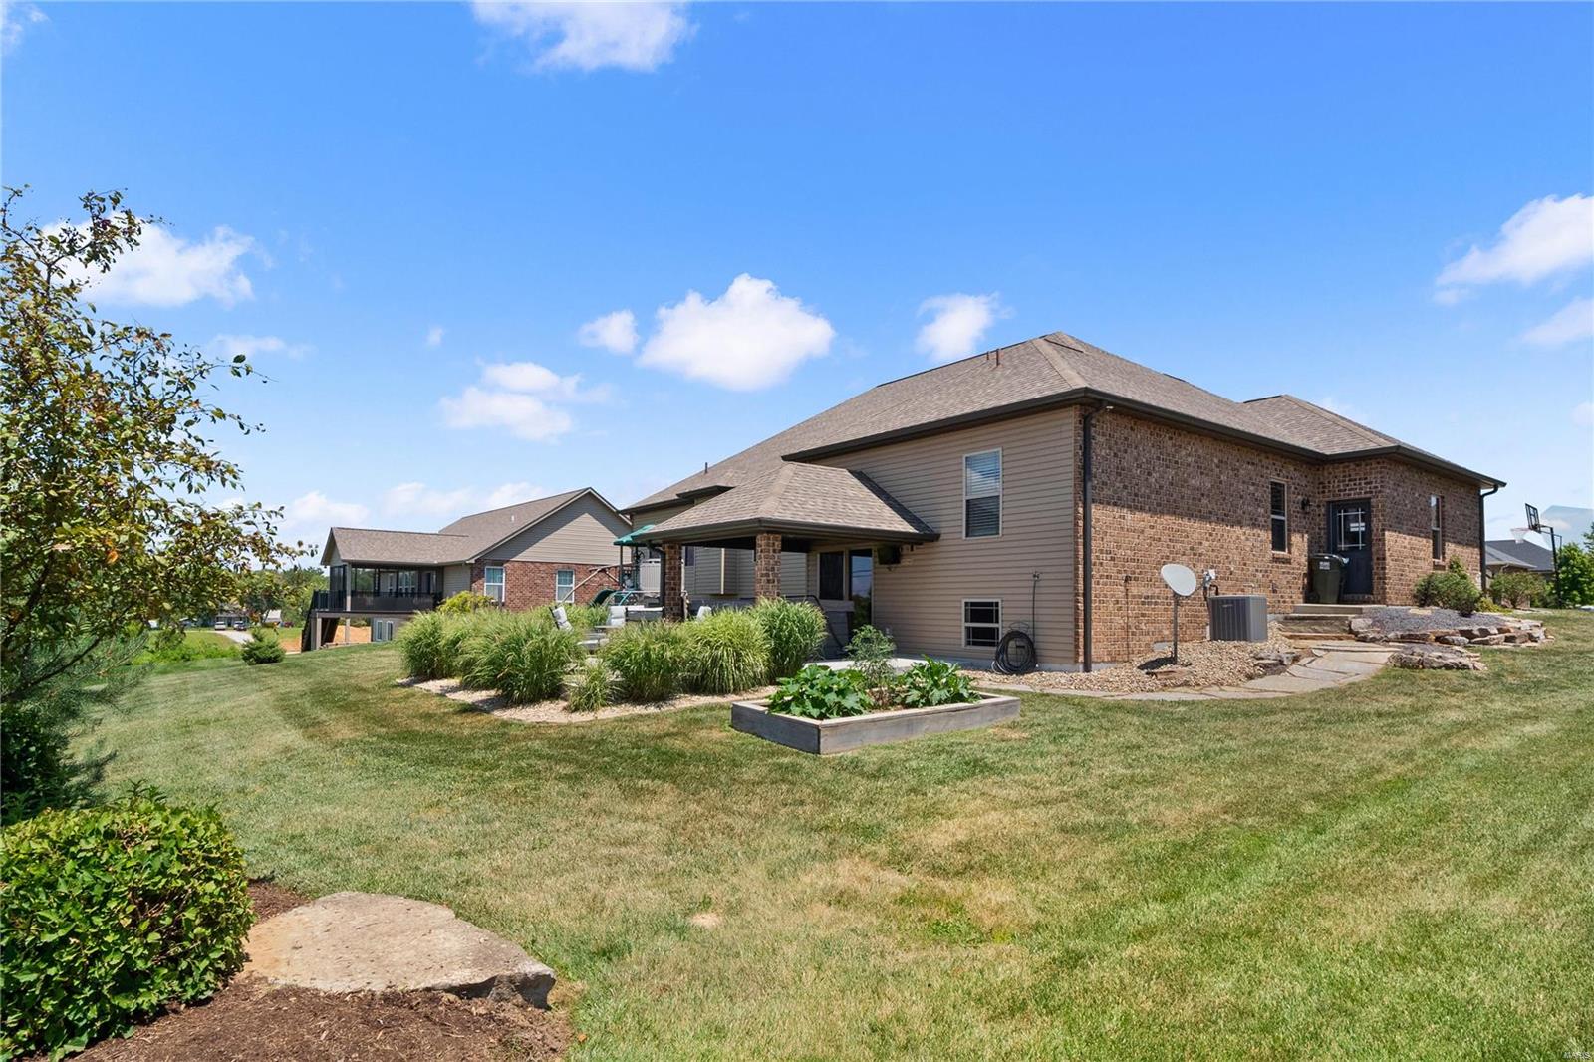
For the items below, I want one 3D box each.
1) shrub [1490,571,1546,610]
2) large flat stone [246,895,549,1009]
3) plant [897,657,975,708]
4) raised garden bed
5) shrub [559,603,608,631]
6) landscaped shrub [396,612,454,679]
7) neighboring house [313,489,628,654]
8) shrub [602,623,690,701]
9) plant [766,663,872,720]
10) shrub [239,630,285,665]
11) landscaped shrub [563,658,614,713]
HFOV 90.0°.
[{"bbox_3d":[20.355,1.670,22.500,1.400,1.080,1.300,-4,-6,42],"label":"shrub"},{"bbox_3d":[-1.290,1.440,2.720,1.180,0.200,0.580,-1,-5,12],"label":"large flat stone"},{"bbox_3d":[1.350,1.441,7.750,0.780,0.460,0.750,-1,-5,10],"label":"plant"},{"bbox_3d":[0.766,1.645,7.200,2.440,0.235,1.220,4,-6,-38],"label":"raised garden bed"},{"bbox_3d":[-3.832,1.788,14.300,0.950,0.950,0.950,2,-5,-15],"label":"shrub"},{"bbox_3d":[-5.857,1.811,12.600,1.000,1.050,1.000,2,-5,-25],"label":"landscaped shrub"},{"bbox_3d":[-19.800,2.300,48.800,18.600,8.400,19.800,4,-6,-41],"label":"neighboring house"},{"bbox_3d":[-1.826,1.591,9.700,1.100,0.980,1.050,1,-5,-11],"label":"shrub"},{"bbox_3d":[0.187,1.359,6.850,0.850,0.450,0.800,0,-5,2],"label":"plant"},{"bbox_3d":[-14.093,3.068,21.000,1.100,0.960,1.050,3,-6,-34],"label":"shrub"},{"bbox_3d":[-2.263,1.686,8.700,0.600,0.600,0.600,1,-5,-15],"label":"landscaped shrub"}]

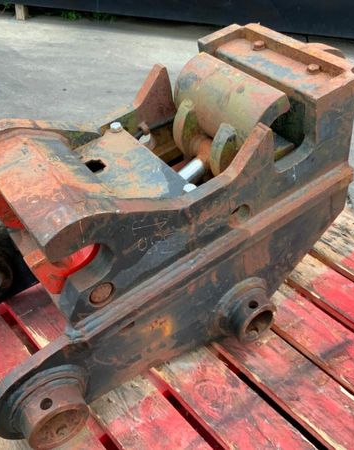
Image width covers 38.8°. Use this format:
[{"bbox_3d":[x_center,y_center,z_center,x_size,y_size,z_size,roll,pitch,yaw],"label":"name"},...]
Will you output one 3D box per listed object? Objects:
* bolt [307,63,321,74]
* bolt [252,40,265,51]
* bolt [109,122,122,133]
[{"bbox_3d":[0.250,-0.286,0.919,0.022,0.010,0.022,-29,46,-20],"label":"bolt"},{"bbox_3d":[0.166,-0.363,1.017,0.022,0.010,0.022,-29,46,-20],"label":"bolt"},{"bbox_3d":[-0.120,-0.190,0.978,0.022,0.010,0.022,-29,46,-20],"label":"bolt"}]

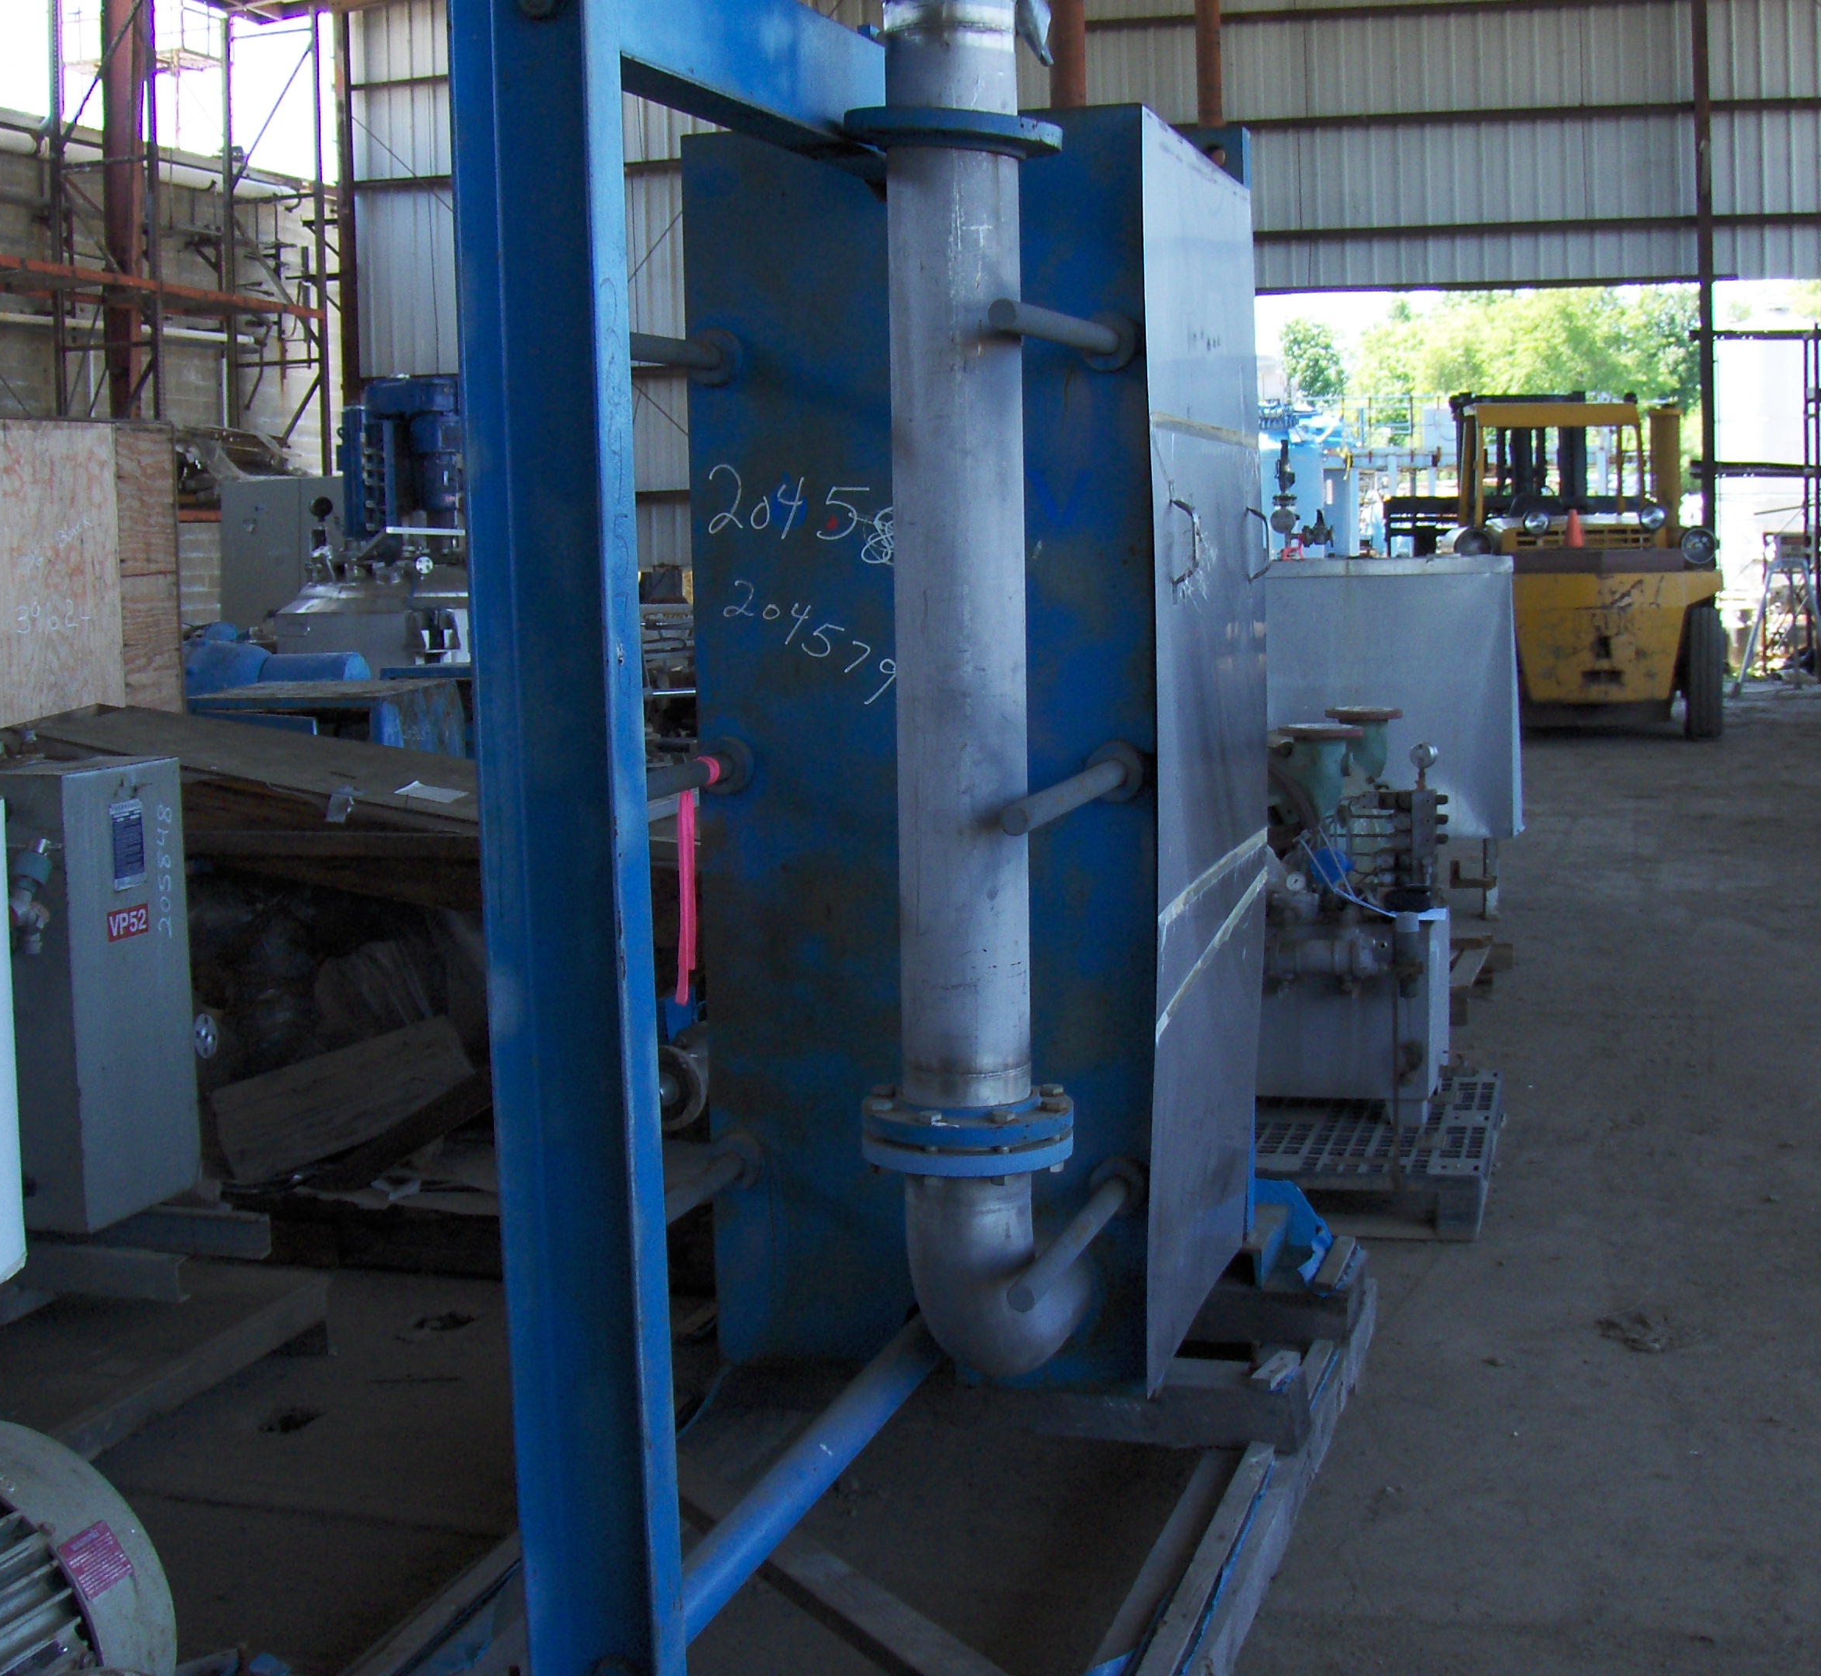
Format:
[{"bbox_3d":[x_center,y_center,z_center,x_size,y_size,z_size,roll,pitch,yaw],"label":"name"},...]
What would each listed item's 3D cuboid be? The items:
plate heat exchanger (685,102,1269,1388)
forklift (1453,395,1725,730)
[{"bbox_3d":[0.138,-0.152,4.123,0.670,1.800,0.870,1,7,17],"label":"plate heat exchanger"},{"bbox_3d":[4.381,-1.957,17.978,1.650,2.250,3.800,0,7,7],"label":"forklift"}]

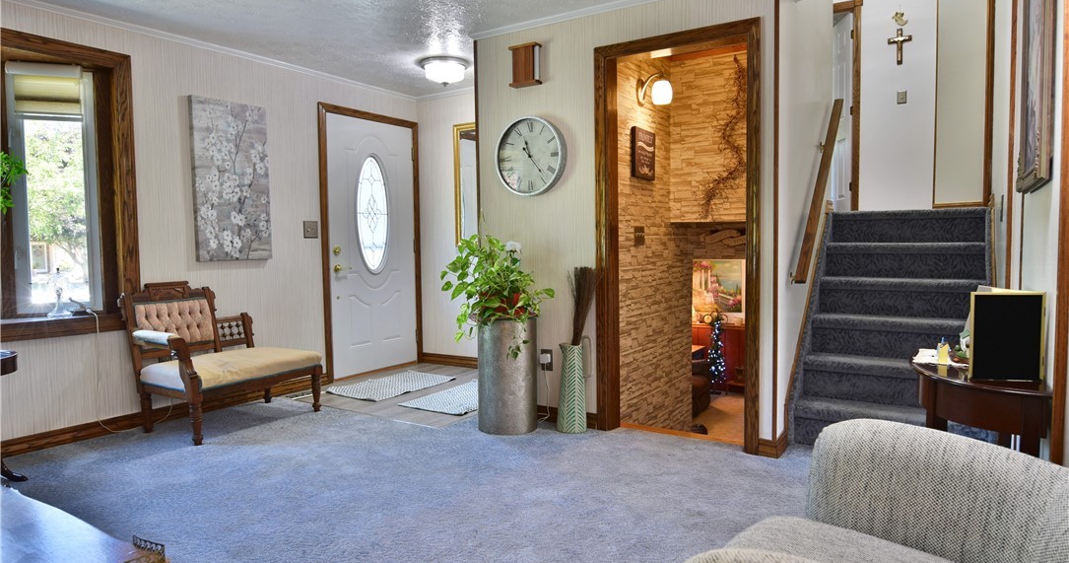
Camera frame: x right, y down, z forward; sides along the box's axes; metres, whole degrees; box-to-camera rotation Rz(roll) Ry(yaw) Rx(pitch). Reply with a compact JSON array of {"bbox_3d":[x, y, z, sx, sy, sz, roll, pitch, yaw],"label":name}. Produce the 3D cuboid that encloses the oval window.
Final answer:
[{"bbox_3d":[-1.321,-0.544,5.131,0.035,0.950,0.340,2,4,35],"label":"oval window"}]

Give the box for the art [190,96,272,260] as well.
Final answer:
[{"bbox_3d":[-1.991,-0.654,4.112,0.038,1.035,0.505,2,4,35],"label":"art"}]

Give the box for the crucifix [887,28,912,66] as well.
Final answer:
[{"bbox_3d":[3.420,-2.194,5.835,0.190,0.335,0.030,1,5,34],"label":"crucifix"}]

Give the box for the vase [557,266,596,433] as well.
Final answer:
[{"bbox_3d":[0.218,0.376,3.399,0.200,0.900,0.170,0,4,17],"label":"vase"}]

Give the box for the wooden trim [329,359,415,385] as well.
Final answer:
[{"bbox_3d":[-1.293,0.741,5.178,0.035,0.030,0.900,2,4,35],"label":"wooden trim"}]

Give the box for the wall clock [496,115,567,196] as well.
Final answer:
[{"bbox_3d":[-0.024,-0.709,3.550,0.444,0.444,0.058,1,5,33],"label":"wall clock"}]

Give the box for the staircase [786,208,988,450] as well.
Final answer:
[{"bbox_3d":[1.983,0.192,3.409,0.856,1.194,1.244,1,5,34],"label":"staircase"}]

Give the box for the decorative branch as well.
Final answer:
[{"bbox_3d":[1.172,-0.896,3.912,0.340,0.990,0.100,1,5,33],"label":"decorative branch"}]

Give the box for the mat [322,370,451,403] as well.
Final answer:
[{"bbox_3d":[-1.055,0.773,4.704,0.530,0.013,0.845,2,4,35],"label":"mat"}]

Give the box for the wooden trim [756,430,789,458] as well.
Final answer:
[{"bbox_3d":[1.172,0.788,3.058,0.090,0.086,0.203,1,5,34],"label":"wooden trim"}]

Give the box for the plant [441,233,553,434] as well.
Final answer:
[{"bbox_3d":[-0.209,0.277,3.508,0.560,1.100,0.480,1,5,33],"label":"plant"}]

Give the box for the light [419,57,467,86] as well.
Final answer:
[{"bbox_3d":[-0.660,-1.499,4.522,0.355,0.160,0.355,-1,3,0],"label":"light"}]

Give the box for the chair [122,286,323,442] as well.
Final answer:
[{"bbox_3d":[-1.838,0.418,3.786,0.660,0.860,1.000,2,4,35],"label":"chair"}]

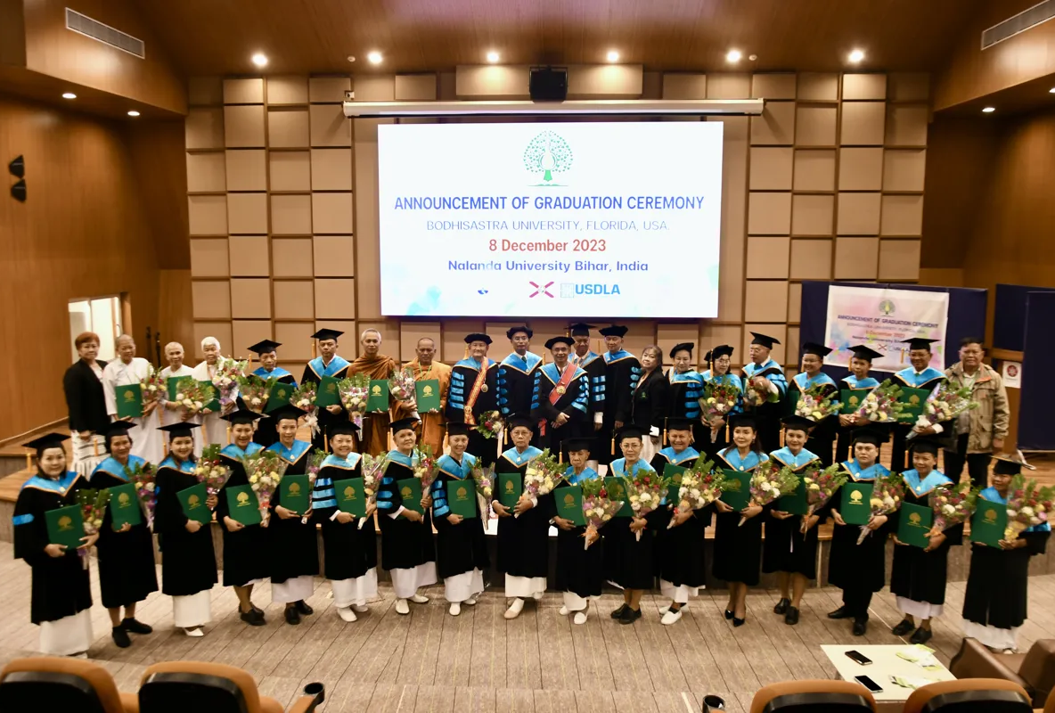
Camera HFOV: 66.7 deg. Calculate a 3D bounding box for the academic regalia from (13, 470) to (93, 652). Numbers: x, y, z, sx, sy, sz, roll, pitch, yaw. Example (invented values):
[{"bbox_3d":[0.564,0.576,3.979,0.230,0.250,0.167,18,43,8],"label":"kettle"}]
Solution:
[{"bbox_3d":[-3.497,1.495,5.908,0.550,1.349,0.420,-5,8,-36],"label":"academic regalia"}]

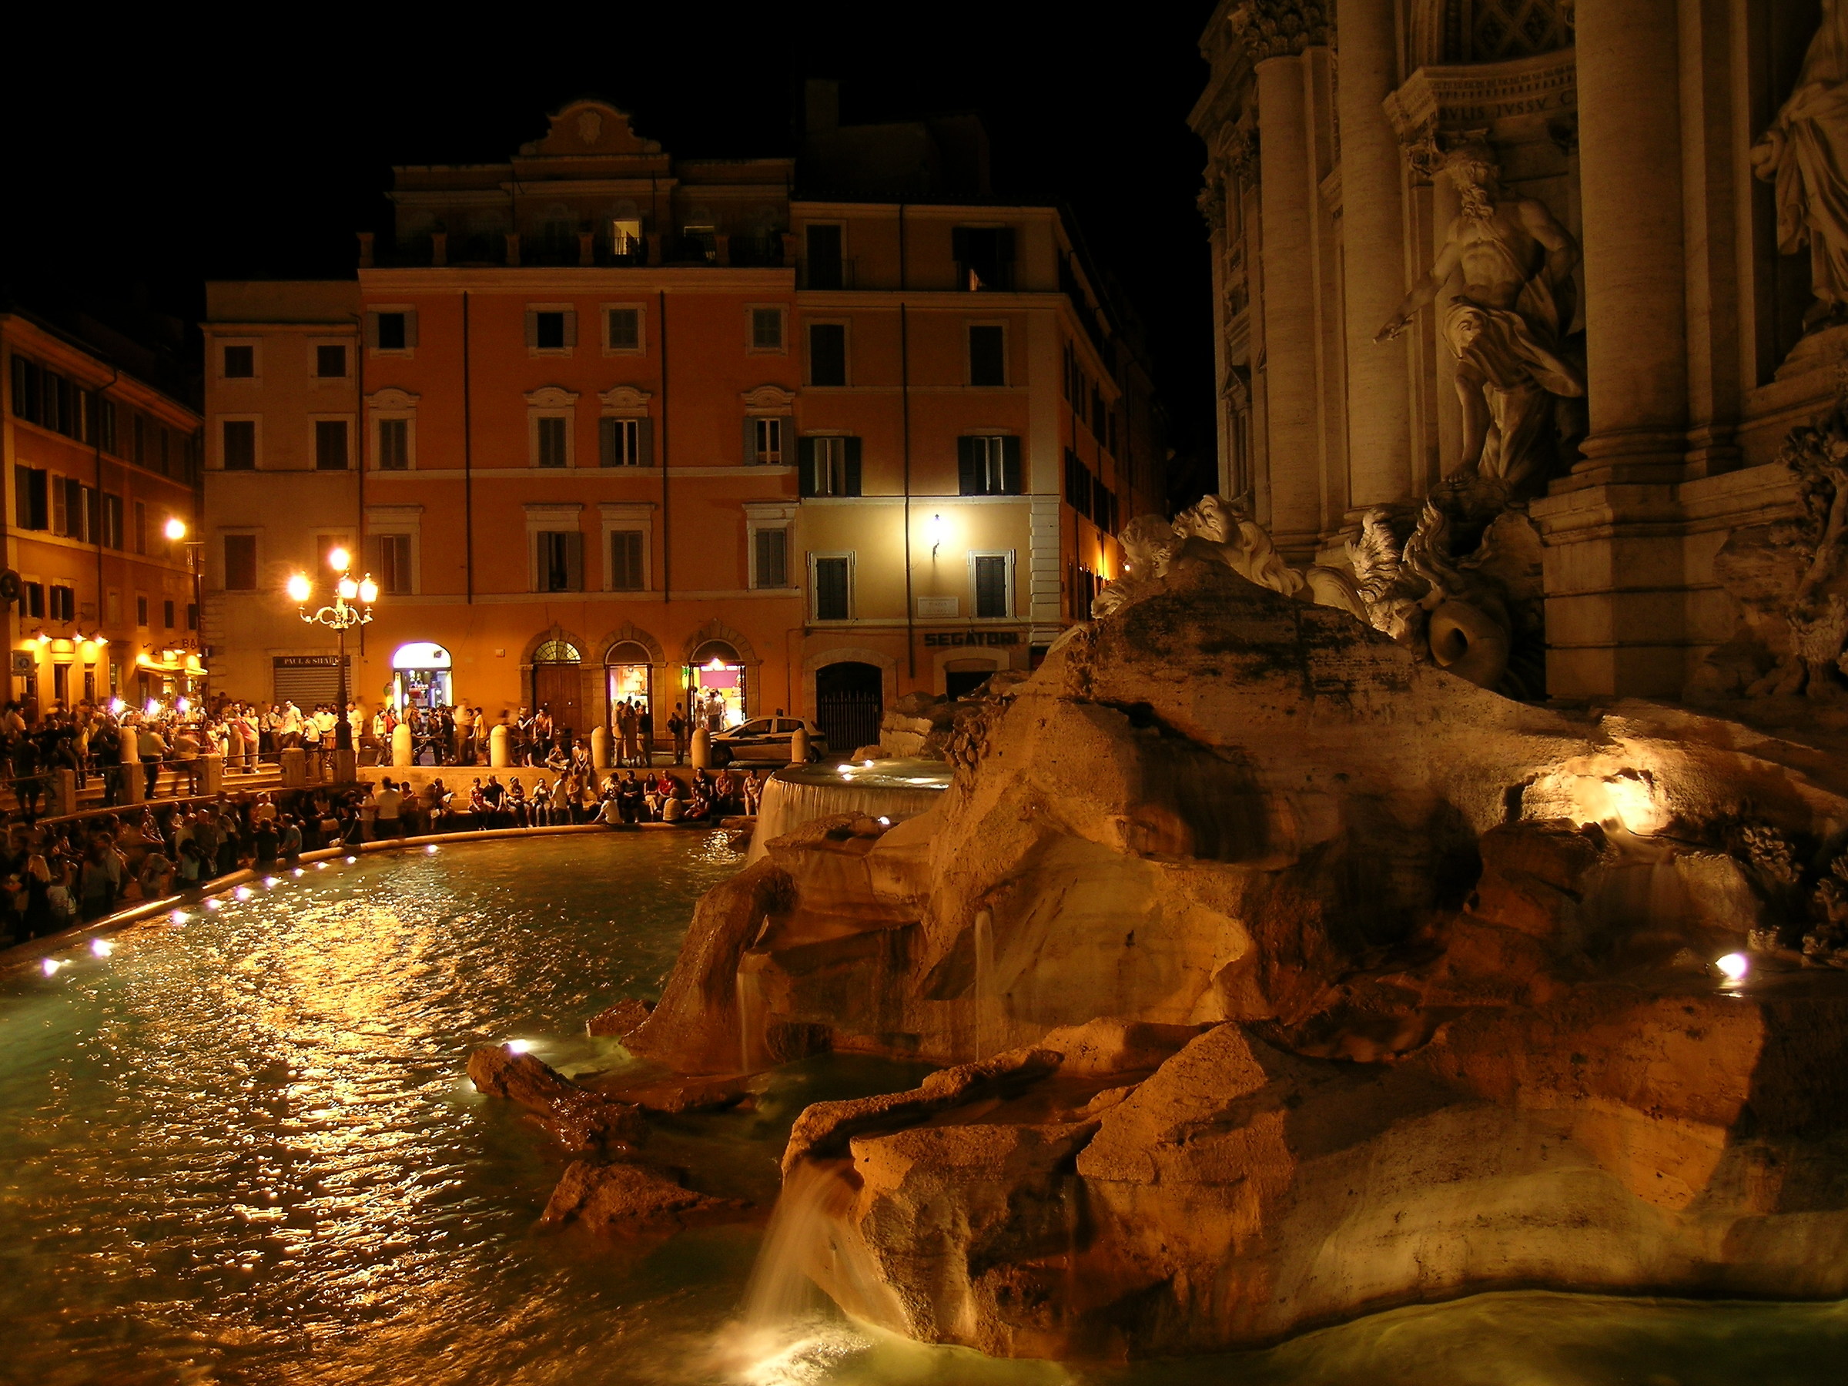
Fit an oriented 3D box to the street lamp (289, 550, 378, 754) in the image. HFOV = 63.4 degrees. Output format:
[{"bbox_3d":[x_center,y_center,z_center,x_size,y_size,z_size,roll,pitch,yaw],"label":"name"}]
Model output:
[{"bbox_3d":[-15.750,-1.050,39.900,2.250,5.600,2.150,-1,0,0],"label":"street lamp"}]

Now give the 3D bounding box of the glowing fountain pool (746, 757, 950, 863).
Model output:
[{"bbox_3d":[-0.800,2.400,27.800,5.200,1.950,8.500,-1,0,-1],"label":"glowing fountain pool"}]

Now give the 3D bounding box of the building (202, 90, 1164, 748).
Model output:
[{"bbox_3d":[-8.400,-9.850,63.500,34.000,24.200,21.000,-1,0,-5],"label":"building"}]

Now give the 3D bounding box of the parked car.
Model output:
[{"bbox_3d":[-4.740,1.420,43.600,4.050,1.430,1.720,-1,0,-9],"label":"parked car"}]

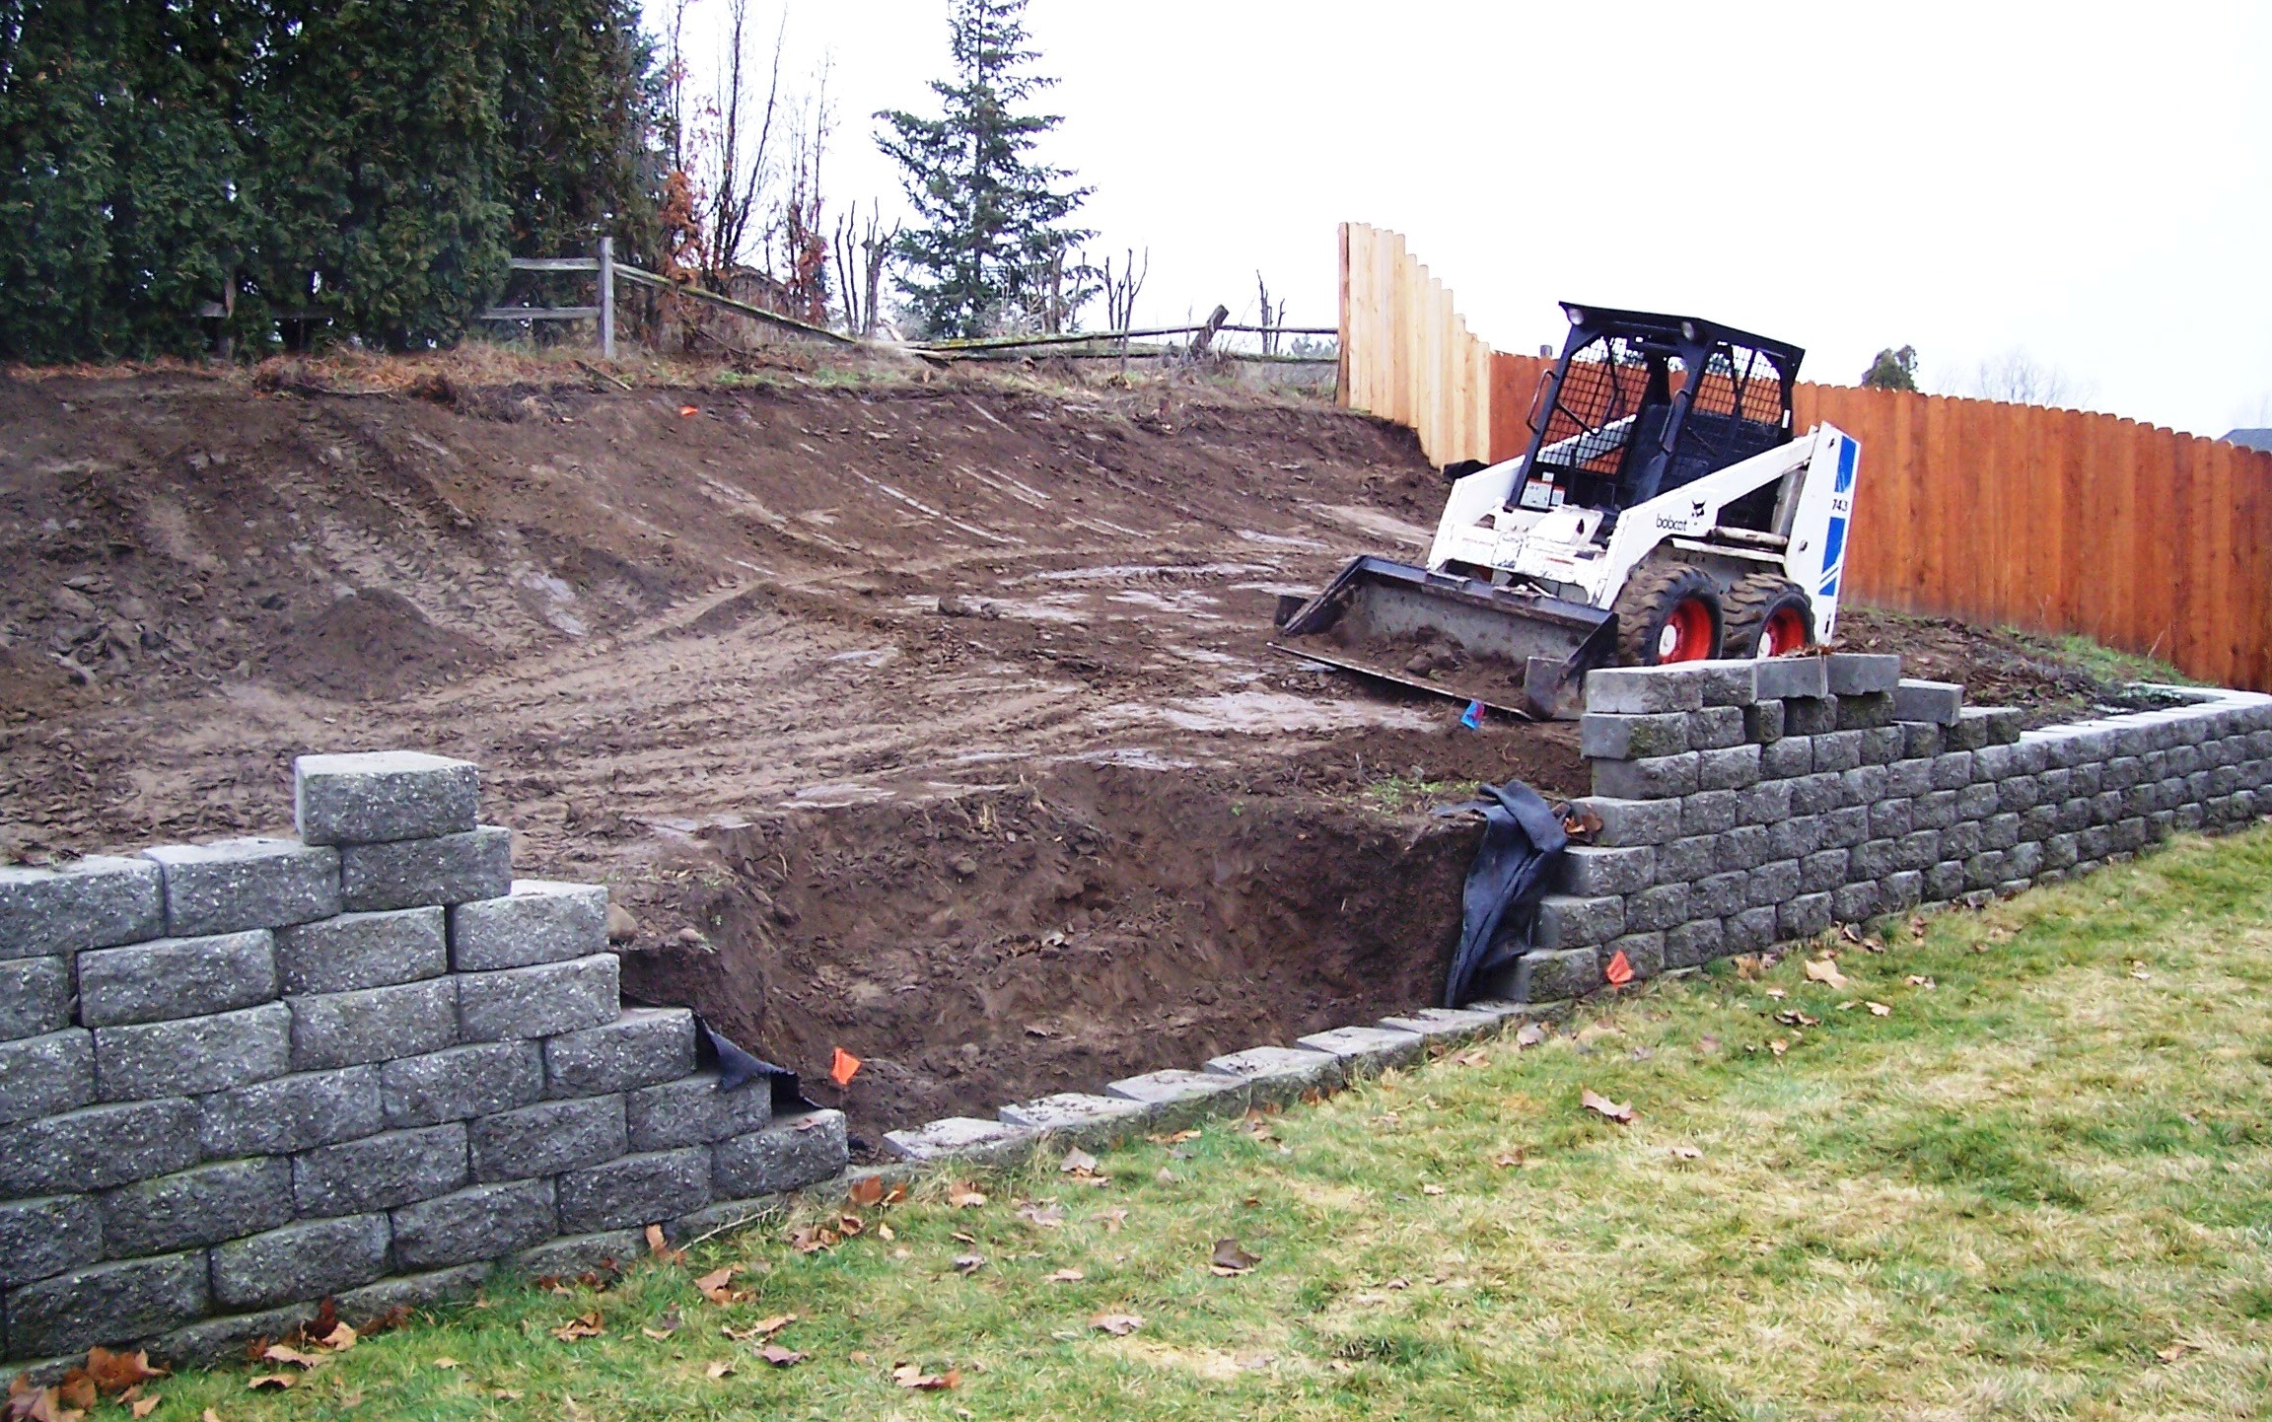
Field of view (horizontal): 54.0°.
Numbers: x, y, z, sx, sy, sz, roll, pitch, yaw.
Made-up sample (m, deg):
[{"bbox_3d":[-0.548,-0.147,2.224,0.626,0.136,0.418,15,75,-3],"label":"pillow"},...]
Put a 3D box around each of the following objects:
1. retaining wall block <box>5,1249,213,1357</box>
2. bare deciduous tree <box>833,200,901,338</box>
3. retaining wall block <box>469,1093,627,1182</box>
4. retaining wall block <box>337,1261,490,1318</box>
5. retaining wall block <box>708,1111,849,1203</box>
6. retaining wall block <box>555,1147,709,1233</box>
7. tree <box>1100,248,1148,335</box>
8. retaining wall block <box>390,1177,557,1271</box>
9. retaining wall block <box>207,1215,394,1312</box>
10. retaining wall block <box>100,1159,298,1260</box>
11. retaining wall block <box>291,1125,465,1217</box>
[{"bbox_3d":[-2.653,1.460,5.684,0.465,0.195,0.300,-4,8,-39],"label":"retaining wall block"},{"bbox_3d":[-2.772,-4.510,23.000,0.695,1.500,0.750,1,6,0],"label":"bare deciduous tree"},{"bbox_3d":[-1.747,1.195,6.403,0.465,0.195,0.300,-4,8,-39],"label":"retaining wall block"},{"bbox_3d":[-2.049,1.610,6.179,0.465,0.195,0.300,-4,8,-39],"label":"retaining wall block"},{"bbox_3d":[-1.169,1.347,6.877,0.465,0.195,0.300,-4,8,-39],"label":"retaining wall block"},{"bbox_3d":[-1.542,1.375,6.577,0.465,0.195,0.300,-4,8,-39],"label":"retaining wall block"},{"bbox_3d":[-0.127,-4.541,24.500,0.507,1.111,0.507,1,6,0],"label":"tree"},{"bbox_3d":[-1.917,1.404,6.275,0.465,0.195,0.300,-4,8,-39],"label":"retaining wall block"},{"bbox_3d":[-2.286,1.432,5.979,0.465,0.195,0.300,-4,8,-39],"label":"retaining wall block"},{"bbox_3d":[-2.484,1.251,5.810,0.465,0.195,0.300,-4,8,-39],"label":"retaining wall block"},{"bbox_3d":[-2.116,1.223,6.106,0.465,0.195,0.300,-4,8,-39],"label":"retaining wall block"}]

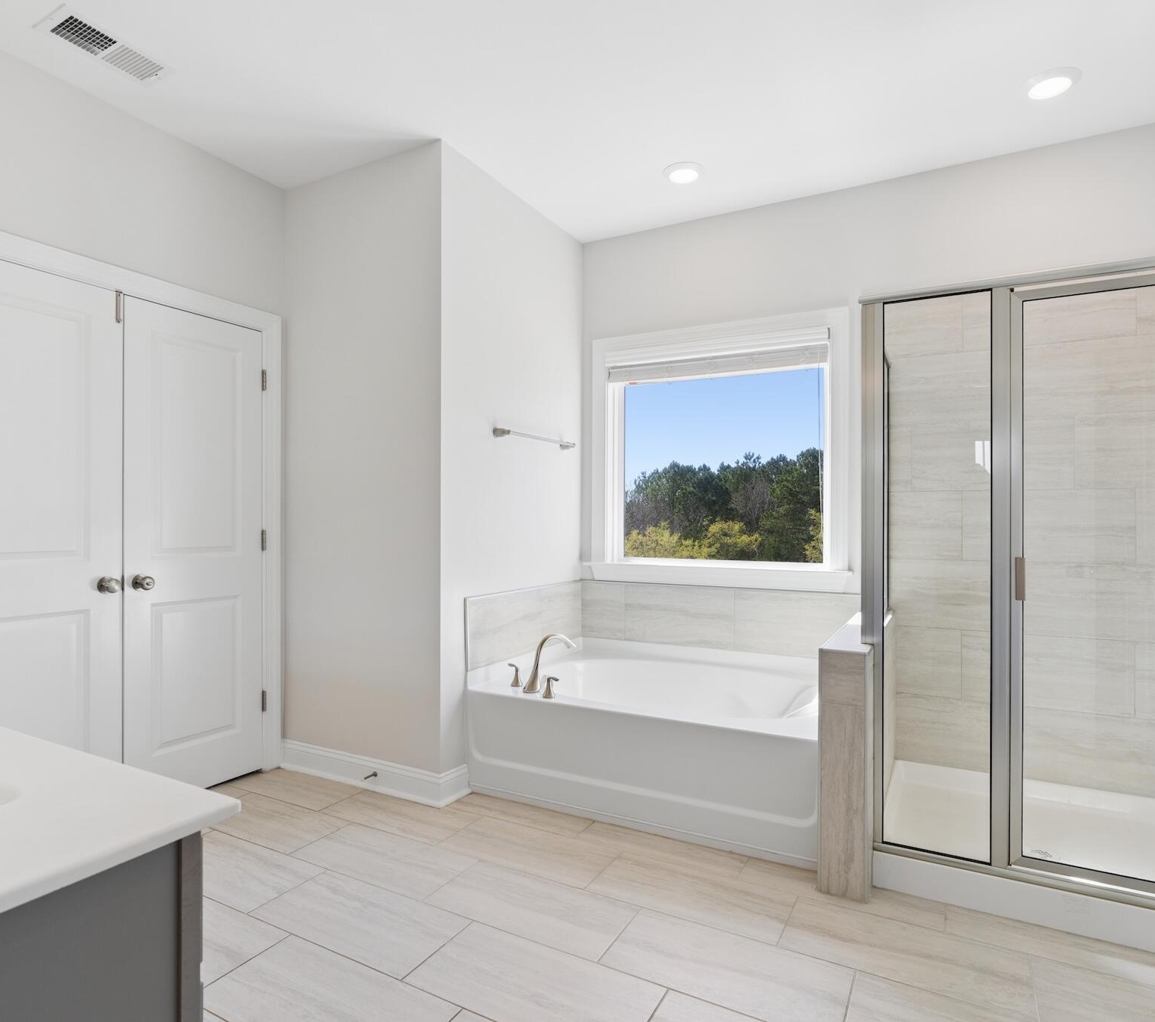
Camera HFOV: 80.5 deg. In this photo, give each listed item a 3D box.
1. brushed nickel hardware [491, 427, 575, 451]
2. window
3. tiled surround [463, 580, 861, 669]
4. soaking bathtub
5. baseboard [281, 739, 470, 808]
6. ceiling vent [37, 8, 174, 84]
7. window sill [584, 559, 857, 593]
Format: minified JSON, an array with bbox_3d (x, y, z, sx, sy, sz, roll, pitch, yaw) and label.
[{"bbox_3d":[-0.197,-0.359,3.411,0.075,0.052,0.675,0,0,28],"label":"brushed nickel hardware"},{"bbox_3d":[0.698,-0.290,3.571,1.360,1.352,0.120,0,0,28],"label":"window"},{"bbox_3d":[0.417,0.549,3.069,1.482,0.326,1.082,0,0,28],"label":"tiled surround"},{"bbox_3d":[0.431,0.966,3.080,1.484,0.504,1.038,0,0,28],"label":"soaking bathtub"},{"bbox_3d":[-0.930,1.153,3.105,0.973,0.124,0.212,0,0,28],"label":"baseboard"},{"bbox_3d":[-1.572,-1.546,2.284,0.205,0.020,0.346,0,0,28],"label":"ceiling vent"},{"bbox_3d":[0.664,0.338,3.544,1.420,0.095,0.090,0,0,28],"label":"window sill"}]

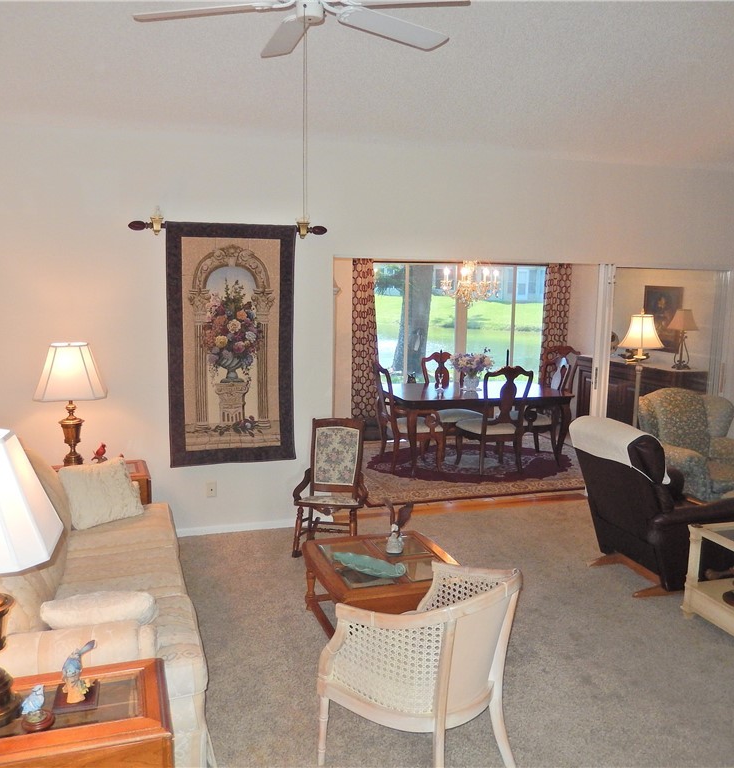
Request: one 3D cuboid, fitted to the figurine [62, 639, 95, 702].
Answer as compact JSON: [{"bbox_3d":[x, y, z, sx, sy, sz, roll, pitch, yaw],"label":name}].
[{"bbox_3d":[-0.895,0.882,2.286,0.090,0.172,0.100,-1,8,-11],"label":"figurine"}]

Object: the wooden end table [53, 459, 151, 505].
[{"bbox_3d":[-1.816,0.870,4.975,0.700,0.565,0.470,-2,9,-17],"label":"wooden end table"}]

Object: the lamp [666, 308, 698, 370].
[{"bbox_3d":[3.386,-0.485,7.991,0.340,0.640,0.340,-2,9,-17],"label":"lamp"}]

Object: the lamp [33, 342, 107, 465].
[{"bbox_3d":[-1.928,0.169,4.830,0.430,0.860,0.450,-2,9,-17],"label":"lamp"}]

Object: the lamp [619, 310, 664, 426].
[{"bbox_3d":[2.279,0.197,6.265,0.450,1.650,0.450,-2,9,-17],"label":"lamp"}]

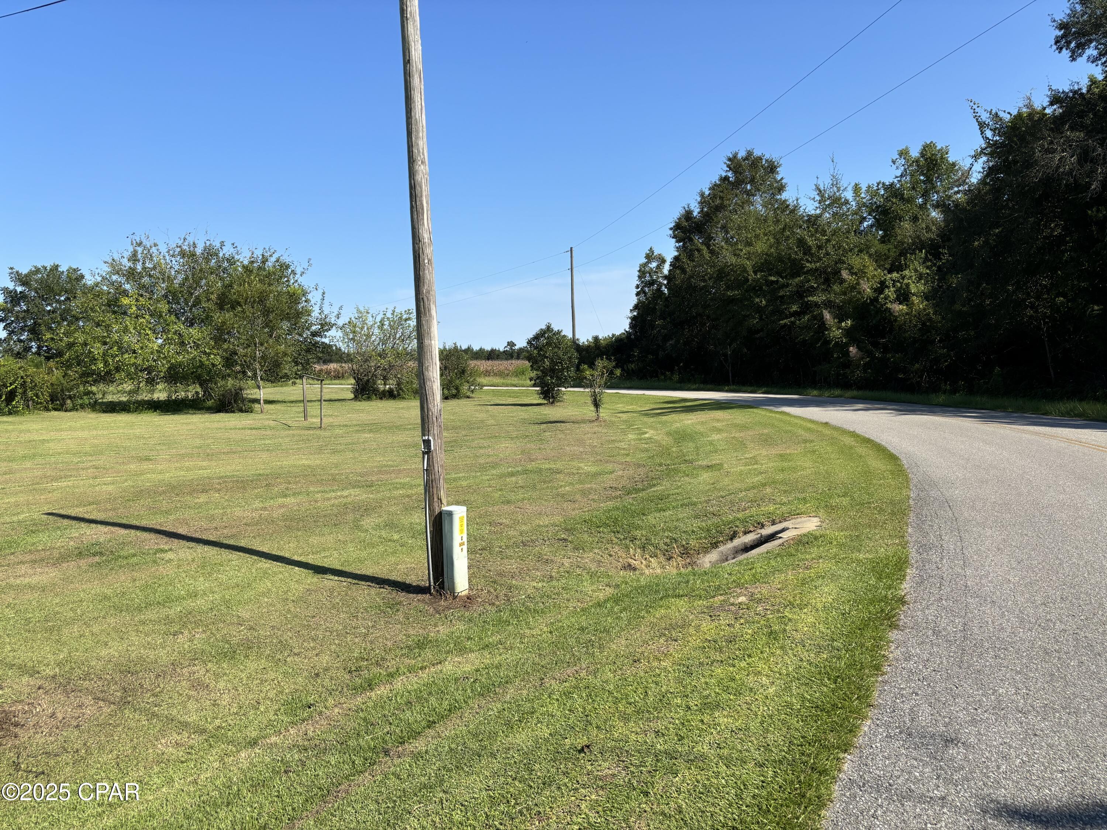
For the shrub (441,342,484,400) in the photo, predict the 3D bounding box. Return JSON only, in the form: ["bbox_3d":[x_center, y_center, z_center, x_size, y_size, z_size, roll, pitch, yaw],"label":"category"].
[{"bbox_3d":[-4.918,-2.143,41.423,2.600,2.650,2.500,-1,3,0],"label":"shrub"}]

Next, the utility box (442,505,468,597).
[{"bbox_3d":[-0.779,1.083,6.600,0.155,0.670,0.140,-4,5,-43],"label":"utility box"}]

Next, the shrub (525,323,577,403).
[{"bbox_3d":[-0.097,-2.174,35.201,2.100,3.400,2.050,-1,3,0],"label":"shrub"}]

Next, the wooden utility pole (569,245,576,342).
[{"bbox_3d":[1.458,-7.011,59.000,0.240,9.920,0.240,-2,3,0],"label":"wooden utility pole"}]

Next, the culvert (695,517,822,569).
[{"bbox_3d":[1.935,1.245,7.900,1.250,0.400,0.750,-1,3,-12],"label":"culvert"}]

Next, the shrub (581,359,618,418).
[{"bbox_3d":[1.334,-0.805,24.847,1.100,1.820,1.000,-1,3,0],"label":"shrub"}]

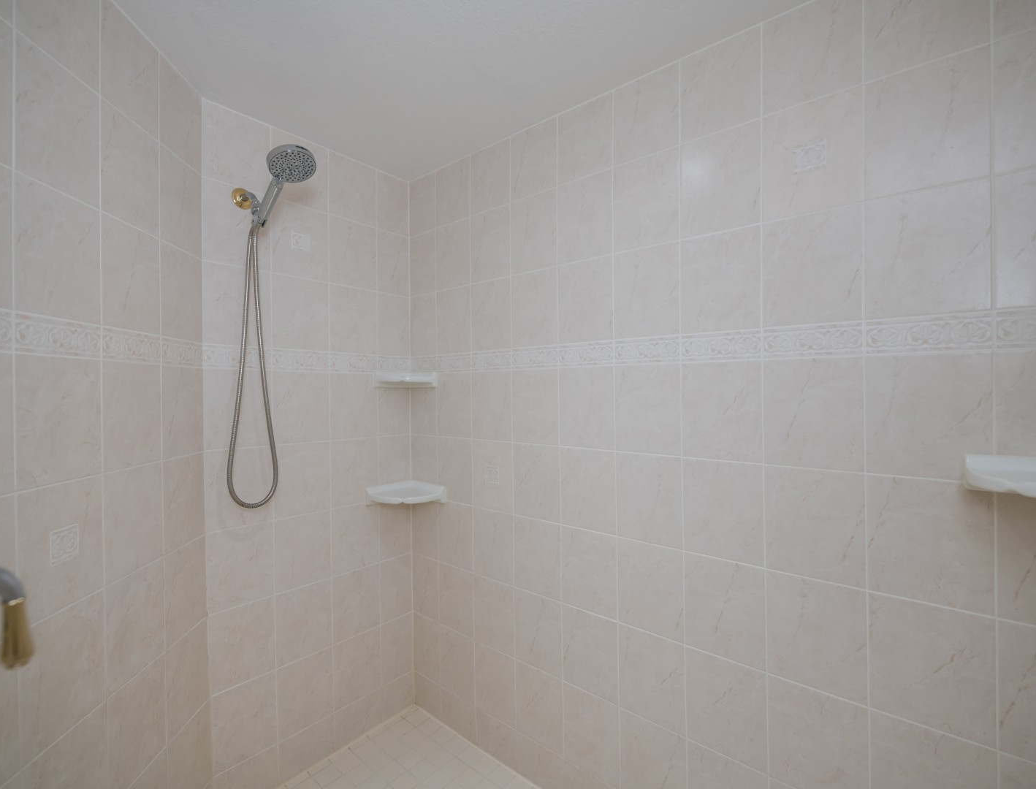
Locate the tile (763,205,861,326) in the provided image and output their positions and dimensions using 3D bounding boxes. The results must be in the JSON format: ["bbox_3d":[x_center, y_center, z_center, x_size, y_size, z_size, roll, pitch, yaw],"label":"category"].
[{"bbox_3d":[0.686,-0.292,1.078,0.199,0.256,0.010,0,0,39],"label":"tile"}]

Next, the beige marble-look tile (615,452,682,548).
[{"bbox_3d":[0.377,0.303,1.333,0.199,0.256,0.009,0,0,39],"label":"beige marble-look tile"}]

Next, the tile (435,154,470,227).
[{"bbox_3d":[-0.258,-0.803,1.841,0.200,0.240,0.010,0,0,39],"label":"tile"}]

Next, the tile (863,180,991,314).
[{"bbox_3d":[0.839,-0.294,0.949,0.193,0.256,0.009,0,0,39],"label":"tile"}]

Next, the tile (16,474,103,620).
[{"bbox_3d":[-0.940,0.313,0.951,0.009,0.250,0.200,0,0,-5],"label":"tile"}]

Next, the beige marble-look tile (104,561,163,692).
[{"bbox_3d":[-0.952,0.569,1.147,0.010,0.256,0.199,-1,0,-6],"label":"beige marble-look tile"}]

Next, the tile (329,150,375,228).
[{"bbox_3d":[-0.653,-0.799,1.810,0.009,0.234,0.199,0,0,39],"label":"tile"}]

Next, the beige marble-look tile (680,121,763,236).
[{"bbox_3d":[0.526,-0.551,1.200,0.199,0.256,0.009,0,0,39],"label":"beige marble-look tile"}]

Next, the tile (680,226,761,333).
[{"bbox_3d":[0.529,-0.292,1.208,0.200,0.256,0.010,0,0,39],"label":"tile"}]

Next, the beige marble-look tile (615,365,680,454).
[{"bbox_3d":[0.376,0.045,1.332,0.199,0.256,0.010,0,0,39],"label":"beige marble-look tile"}]

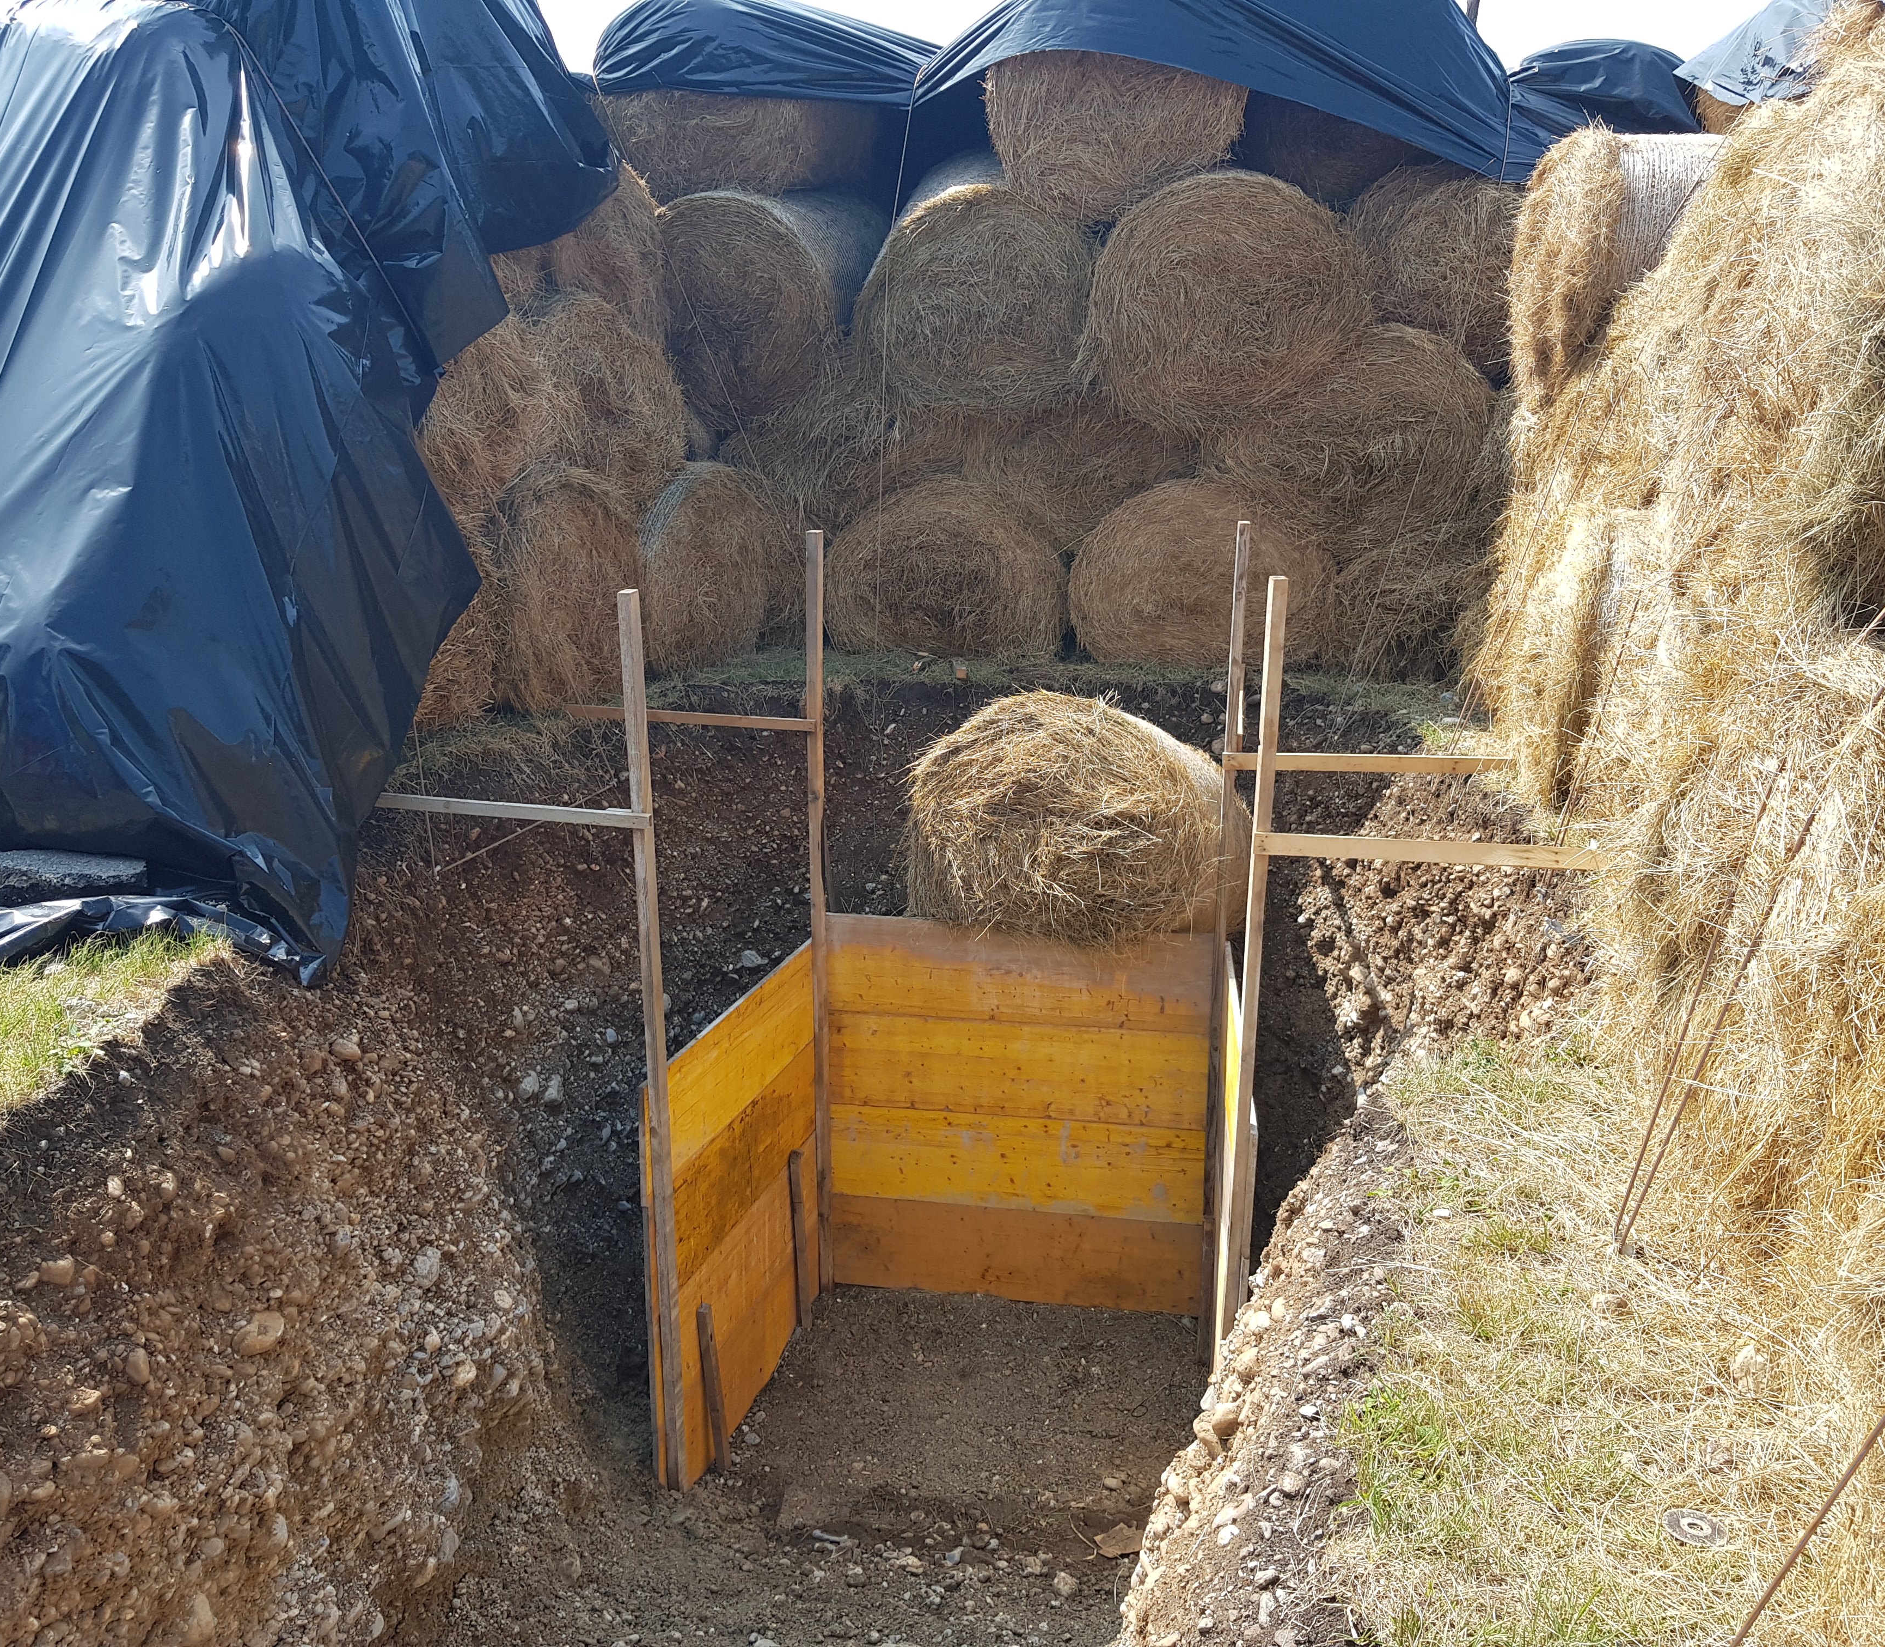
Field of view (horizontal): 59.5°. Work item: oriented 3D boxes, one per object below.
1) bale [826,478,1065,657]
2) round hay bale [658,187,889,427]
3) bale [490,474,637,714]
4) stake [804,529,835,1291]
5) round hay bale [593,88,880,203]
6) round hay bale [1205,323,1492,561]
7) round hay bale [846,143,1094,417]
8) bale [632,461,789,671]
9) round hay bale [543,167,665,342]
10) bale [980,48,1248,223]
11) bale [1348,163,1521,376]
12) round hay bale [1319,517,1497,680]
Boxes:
[{"bbox_3d":[0.020,-1.641,10.060,1.380,1.050,1.200,0,17,0],"label":"bale"},{"bbox_3d":[-0.965,-2.979,9.574,1.250,1.250,1.200,5,18,15],"label":"round hay bale"},{"bbox_3d":[-2.442,-1.263,8.558,1.200,1.220,1.280,8,19,24],"label":"bale"},{"bbox_3d":[-0.563,0.523,7.716,0.056,3.754,0.068,6,17,17],"label":"stake"},{"bbox_3d":[-1.141,-4.072,9.495,1.300,1.170,1.200,5,18,17],"label":"round hay bale"},{"bbox_3d":[2.194,-2.151,9.113,1.450,1.220,1.200,2,17,8],"label":"round hay bale"},{"bbox_3d":[0.152,-3.142,9.540,1.280,1.250,1.200,-1,26,-3],"label":"round hay bale"},{"bbox_3d":[-1.777,-1.561,9.660,1.200,1.150,1.280,12,20,33],"label":"bale"},{"bbox_3d":[-2.223,-2.855,8.412,1.200,1.200,1.300,6,17,16],"label":"round hay bale"},{"bbox_3d":[0.976,-3.855,8.931,1.329,1.220,1.200,3,17,10],"label":"bale"},{"bbox_3d":[2.852,-2.903,8.913,1.319,1.138,1.200,3,17,10],"label":"bale"},{"bbox_3d":[2.853,-1.423,9.702,1.340,1.050,1.200,2,17,8],"label":"round hay bale"}]

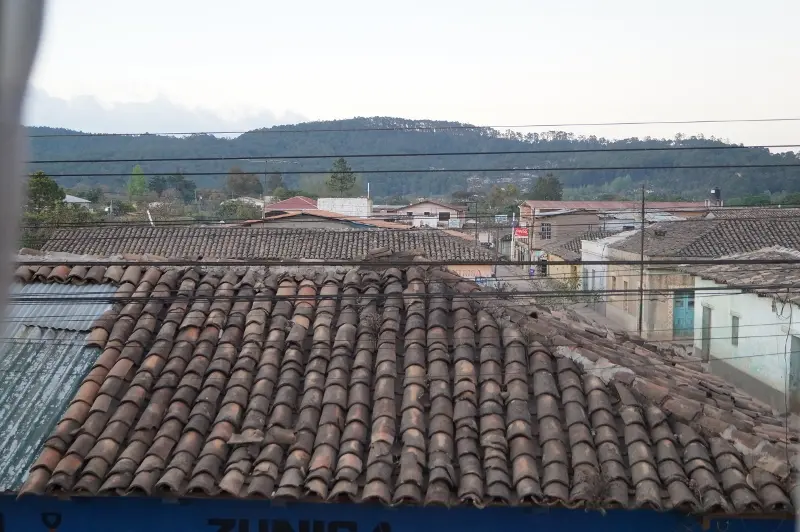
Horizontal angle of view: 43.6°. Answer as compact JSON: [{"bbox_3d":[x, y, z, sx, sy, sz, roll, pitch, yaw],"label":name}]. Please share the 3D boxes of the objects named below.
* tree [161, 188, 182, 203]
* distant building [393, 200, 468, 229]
[{"bbox_3d":[-34.300,-9.630,150.000,3.400,4.000,3.300,0,2,0],"label":"tree"},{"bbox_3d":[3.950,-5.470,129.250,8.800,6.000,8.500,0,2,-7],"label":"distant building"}]

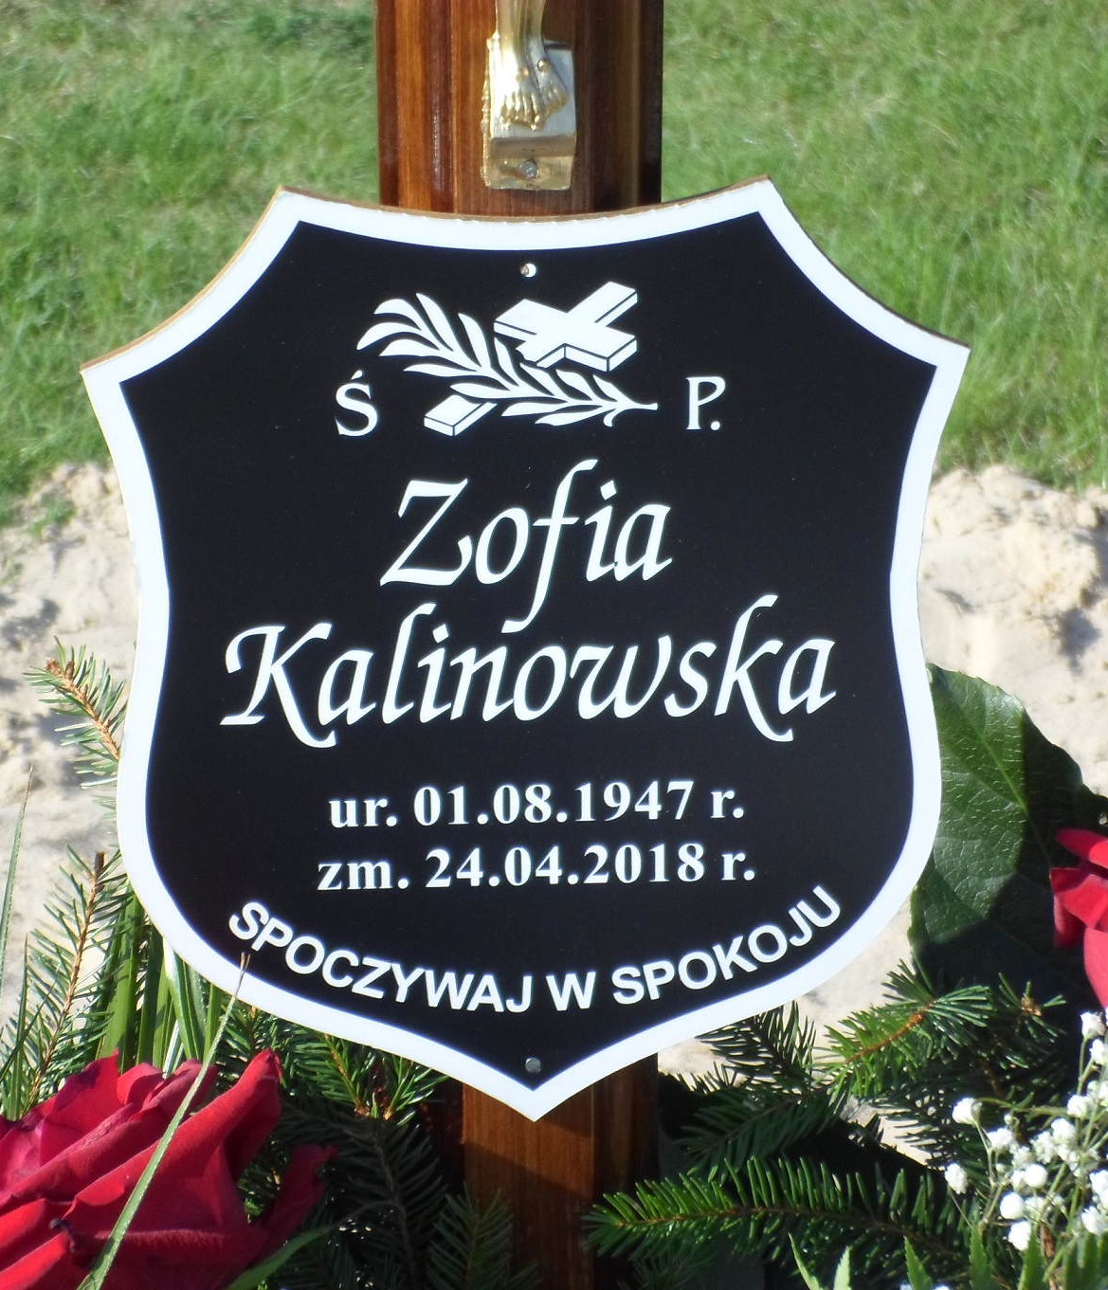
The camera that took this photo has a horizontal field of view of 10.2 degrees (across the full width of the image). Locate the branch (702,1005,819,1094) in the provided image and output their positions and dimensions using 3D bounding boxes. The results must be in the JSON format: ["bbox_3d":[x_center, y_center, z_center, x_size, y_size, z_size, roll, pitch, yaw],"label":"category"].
[{"bbox_3d":[0.059,0.115,1.770,0.035,0.029,0.030,1,25,0],"label":"branch"}]

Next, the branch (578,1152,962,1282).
[{"bbox_3d":[0.061,0.158,1.710,0.104,0.036,0.045,1,25,0],"label":"branch"}]

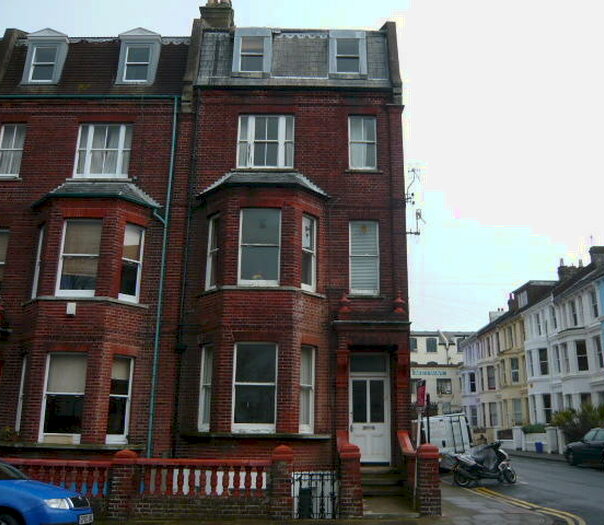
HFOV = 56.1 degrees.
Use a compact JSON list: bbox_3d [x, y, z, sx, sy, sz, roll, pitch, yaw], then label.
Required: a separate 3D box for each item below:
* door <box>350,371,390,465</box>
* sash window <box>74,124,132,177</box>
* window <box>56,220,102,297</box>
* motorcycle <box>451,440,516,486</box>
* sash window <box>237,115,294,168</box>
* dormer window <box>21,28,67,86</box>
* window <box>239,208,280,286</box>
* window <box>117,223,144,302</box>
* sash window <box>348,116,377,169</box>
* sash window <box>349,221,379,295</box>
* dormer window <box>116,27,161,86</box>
[{"bbox_3d":[1.674,3.900,14.166,0.960,2.080,0.100,1,-15,0],"label":"door"},{"bbox_3d":[-5.314,-2.982,15.288,1.497,1.595,0.140,0,-15,1],"label":"sash window"},{"bbox_3d":[-5.374,-0.081,13.743,1.000,1.930,0.150,1,-15,0],"label":"window"},{"bbox_3d":[4.709,5.124,14.571,1.770,1.120,0.670,6,-16,-21],"label":"motorcycle"},{"bbox_3d":[-0.983,-3.223,15.292,1.540,1.580,0.150,1,-15,0],"label":"sash window"},{"bbox_3d":[-7.257,-5.741,16.158,1.160,1.840,0.550,1,-15,0],"label":"dormer window"},{"bbox_3d":[-1.007,-0.355,13.657,0.985,1.940,0.140,0,-15,1],"label":"window"},{"bbox_3d":[-4.248,-0.018,13.976,0.140,1.936,0.590,-11,-19,38],"label":"window"},{"bbox_3d":[1.622,-3.192,15.270,0.780,1.570,0.150,1,-15,0],"label":"sash window"},{"bbox_3d":[1.579,-0.106,14.466,0.780,1.940,0.150,1,-15,0],"label":"sash window"},{"bbox_3d":[-4.617,-5.739,16.143,1.160,1.840,0.550,1,-15,0],"label":"dormer window"}]

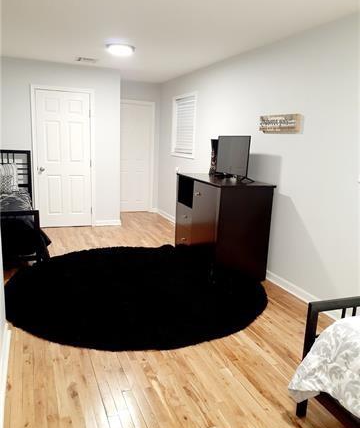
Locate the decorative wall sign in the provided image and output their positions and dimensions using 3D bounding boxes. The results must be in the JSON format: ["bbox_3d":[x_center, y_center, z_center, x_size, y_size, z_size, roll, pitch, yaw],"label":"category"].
[{"bbox_3d":[0.974,-0.881,3.671,0.020,0.165,0.620,-2,12,-22],"label":"decorative wall sign"}]

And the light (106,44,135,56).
[{"bbox_3d":[-0.670,-1.831,4.225,0.320,0.080,0.320,-2,12,-22],"label":"light"}]

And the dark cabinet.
[{"bbox_3d":[0.439,0.110,4.256,0.620,0.985,1.130,-2,12,-22],"label":"dark cabinet"}]

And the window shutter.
[{"bbox_3d":[0.056,-1.362,5.836,0.050,0.880,0.850,-2,12,-22],"label":"window shutter"}]

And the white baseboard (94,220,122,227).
[{"bbox_3d":[-1.158,0.146,6.063,0.420,0.093,0.020,-2,12,-22],"label":"white baseboard"}]

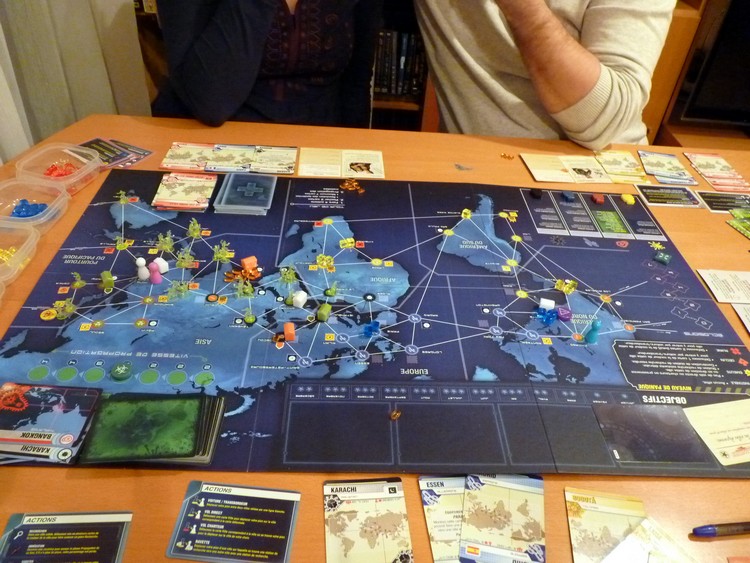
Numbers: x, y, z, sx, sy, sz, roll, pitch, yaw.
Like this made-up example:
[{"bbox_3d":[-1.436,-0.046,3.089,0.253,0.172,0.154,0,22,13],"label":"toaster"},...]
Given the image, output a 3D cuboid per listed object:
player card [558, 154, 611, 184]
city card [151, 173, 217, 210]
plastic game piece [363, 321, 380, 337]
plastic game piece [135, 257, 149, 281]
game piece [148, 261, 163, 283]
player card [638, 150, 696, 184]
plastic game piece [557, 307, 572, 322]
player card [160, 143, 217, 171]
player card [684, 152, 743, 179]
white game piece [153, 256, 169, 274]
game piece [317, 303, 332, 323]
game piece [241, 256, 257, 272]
[{"bbox_3d":[0.335,-0.178,0.928,0.063,0.002,0.088,0,39,-6],"label":"player card"},{"bbox_3d":[-0.254,-0.122,0.788,0.068,0.006,0.087,1,39,-5],"label":"city card"},{"bbox_3d":[-0.003,0.048,0.603,0.009,0.008,0.017,27,44,25],"label":"plastic game piece"},{"bbox_3d":[-0.254,-0.015,0.640,0.013,0.024,0.013,2,39,-4],"label":"plastic game piece"},{"bbox_3d":[-0.239,-0.010,0.636,0.013,0.024,0.013,2,39,-4],"label":"game piece"},{"bbox_3d":[0.476,-0.185,0.951,0.063,0.003,0.100,6,39,1],"label":"player card"},{"bbox_3d":[0.209,0.035,0.642,0.013,0.011,0.013,22,42,19],"label":"plastic game piece"},{"bbox_3d":[-0.280,-0.187,0.879,0.065,0.002,0.088,1,39,-4],"label":"player card"},{"bbox_3d":[0.564,-0.194,0.978,0.063,0.002,0.088,2,39,-4],"label":"player card"},{"bbox_3d":[-0.240,-0.018,0.658,0.011,0.011,0.014,-19,44,-27],"label":"white game piece"},{"bbox_3d":[-0.053,0.032,0.616,0.011,0.011,0.017,13,39,9],"label":"game piece"},{"bbox_3d":[-0.144,-0.021,0.672,0.015,0.012,0.010,-14,43,-22],"label":"game piece"}]

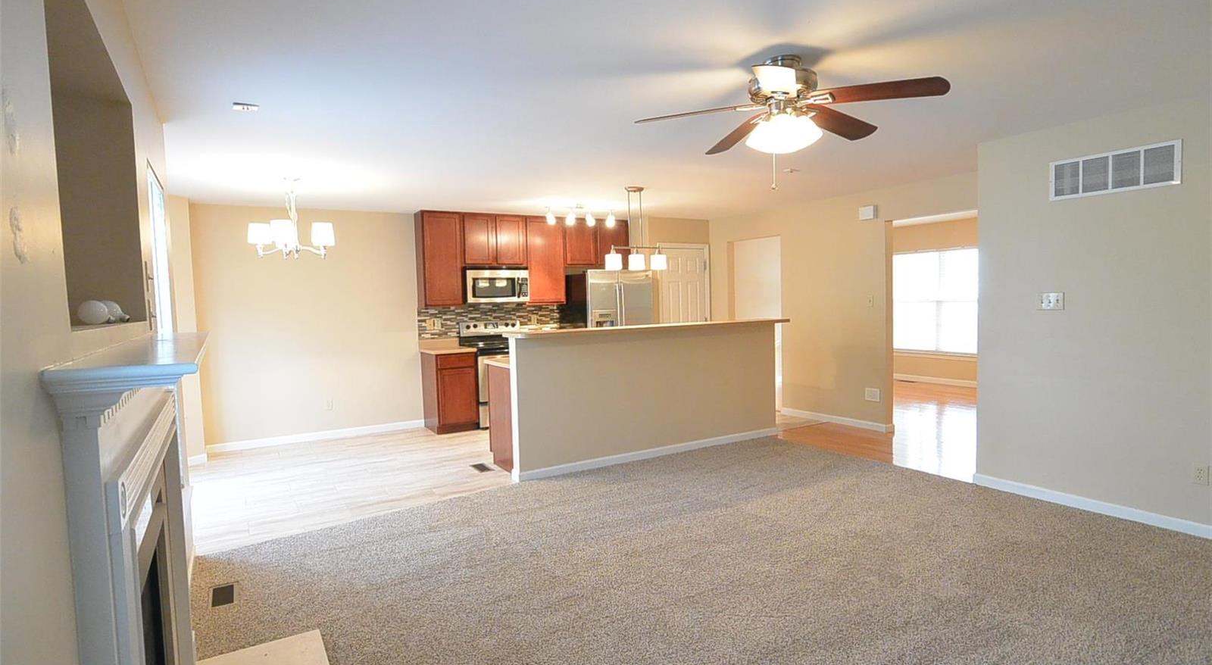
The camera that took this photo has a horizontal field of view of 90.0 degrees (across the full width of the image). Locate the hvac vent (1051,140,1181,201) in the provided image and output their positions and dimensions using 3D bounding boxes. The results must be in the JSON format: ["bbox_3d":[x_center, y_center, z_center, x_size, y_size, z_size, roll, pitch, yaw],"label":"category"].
[{"bbox_3d":[3.054,-0.965,3.666,0.020,0.250,0.645,-3,4,-31],"label":"hvac vent"}]

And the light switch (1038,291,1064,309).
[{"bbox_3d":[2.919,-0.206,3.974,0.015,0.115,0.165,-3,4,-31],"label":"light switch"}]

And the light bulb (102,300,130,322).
[{"bbox_3d":[-1.812,-0.071,2.227,0.112,0.079,0.079,22,-8,-26],"label":"light bulb"}]

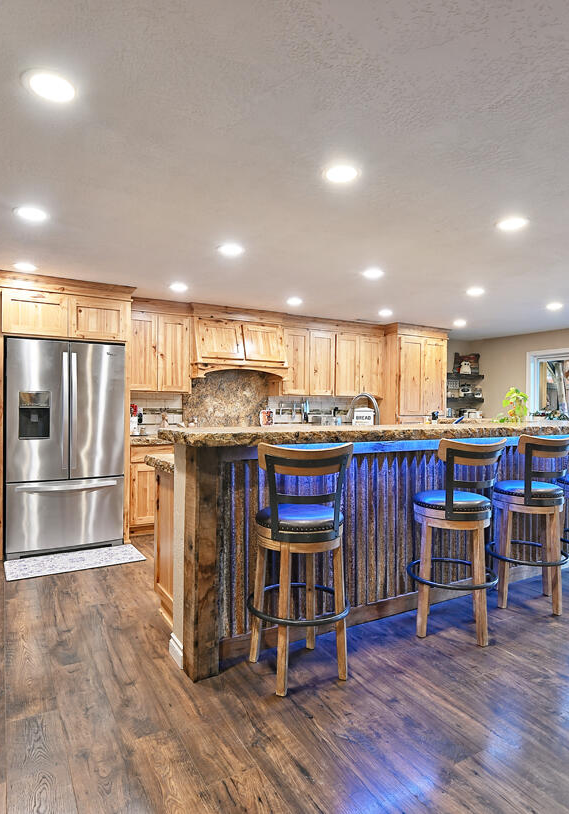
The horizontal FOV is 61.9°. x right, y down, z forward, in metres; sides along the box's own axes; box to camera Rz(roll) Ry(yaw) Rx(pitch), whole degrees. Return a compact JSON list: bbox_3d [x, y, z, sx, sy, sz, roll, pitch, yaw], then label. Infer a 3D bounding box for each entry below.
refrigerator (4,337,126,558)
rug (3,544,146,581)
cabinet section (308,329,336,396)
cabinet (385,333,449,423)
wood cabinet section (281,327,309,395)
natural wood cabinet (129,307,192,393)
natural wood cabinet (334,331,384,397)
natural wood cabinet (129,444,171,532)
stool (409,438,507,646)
[{"bbox_3d":[-2.012,0.337,4.343,0.918,1.770,0.770,0,0,-30],"label":"refrigerator"},{"bbox_3d":[-1.646,1.220,3.771,0.968,0.010,0.454,0,0,-30],"label":"rug"},{"bbox_3d":[0.380,-0.536,5.987,0.405,0.800,0.353,0,0,-29],"label":"cabinet section"},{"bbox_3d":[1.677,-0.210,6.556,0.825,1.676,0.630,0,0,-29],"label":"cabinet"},{"bbox_3d":[0.041,-0.537,5.797,0.372,0.800,0.353,0,0,-29],"label":"wood cabinet section"},{"bbox_3d":[-1.364,-0.570,5.009,0.696,0.851,0.353,0,0,-29],"label":"natural wood cabinet"},{"bbox_3d":[0.908,-0.538,6.327,0.800,0.805,0.330,0,0,-30],"label":"natural wood cabinet"},{"bbox_3d":[-1.280,0.799,4.907,0.735,0.855,0.610,0,0,-30],"label":"natural wood cabinet"},{"bbox_3d":[0.956,0.704,2.647,0.470,1.080,0.500,0,0,-18],"label":"stool"}]

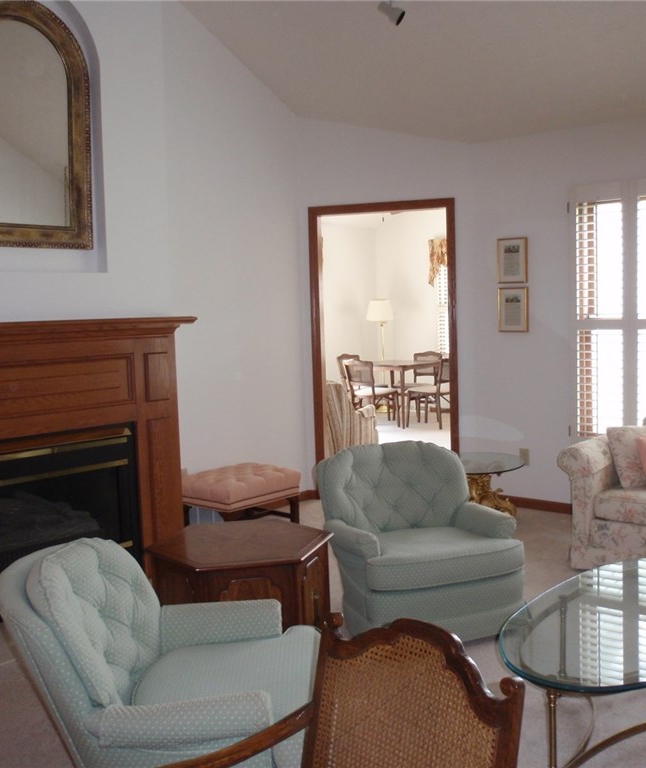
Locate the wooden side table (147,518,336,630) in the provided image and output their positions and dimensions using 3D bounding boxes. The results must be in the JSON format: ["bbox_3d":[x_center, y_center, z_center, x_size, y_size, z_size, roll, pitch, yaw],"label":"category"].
[{"bbox_3d":[-0.317,0.866,3.298,0.651,0.493,0.750,0,5,19],"label":"wooden side table"}]

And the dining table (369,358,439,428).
[{"bbox_3d":[0.908,0.113,10.198,0.829,0.725,0.829,3,7,42],"label":"dining table"}]

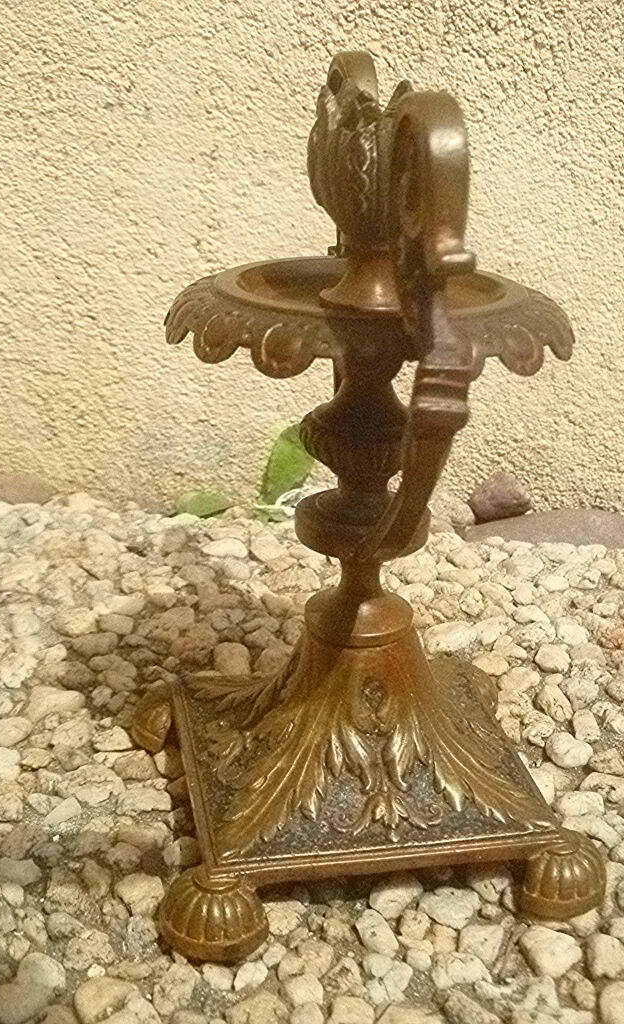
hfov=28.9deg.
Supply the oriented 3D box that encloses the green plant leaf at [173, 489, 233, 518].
[{"bbox_3d":[-0.058,-0.004,0.639,0.030,0.014,0.014,5,23,9],"label":"green plant leaf"}]

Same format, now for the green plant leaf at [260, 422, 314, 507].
[{"bbox_3d":[-0.012,-0.025,0.635,0.030,0.043,0.013,5,23,9],"label":"green plant leaf"}]

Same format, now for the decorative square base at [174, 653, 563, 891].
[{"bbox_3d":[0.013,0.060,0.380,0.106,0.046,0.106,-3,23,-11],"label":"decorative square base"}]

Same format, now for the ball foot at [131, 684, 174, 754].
[{"bbox_3d":[-0.048,0.073,0.429,0.028,0.023,0.028,-3,23,-11],"label":"ball foot"}]

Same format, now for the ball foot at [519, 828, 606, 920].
[{"bbox_3d":[0.073,0.106,0.354,0.025,0.023,0.025,-3,23,-11],"label":"ball foot"}]

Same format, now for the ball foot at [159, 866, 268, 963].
[{"bbox_3d":[-0.027,0.111,0.337,0.030,0.023,0.030,-3,23,-11],"label":"ball foot"}]

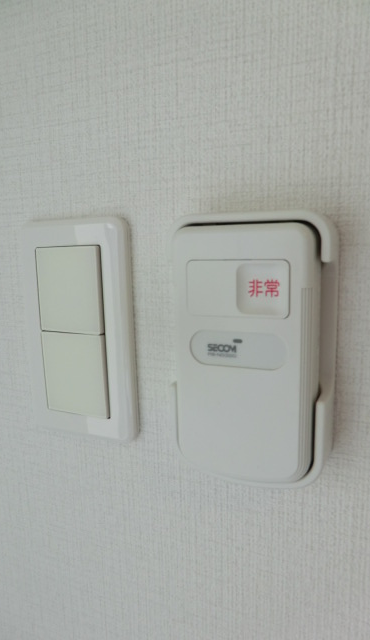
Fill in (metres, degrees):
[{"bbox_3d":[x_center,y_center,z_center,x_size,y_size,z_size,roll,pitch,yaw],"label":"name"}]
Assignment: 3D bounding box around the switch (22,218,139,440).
[{"bbox_3d":[-0.060,0.007,0.238,0.070,0.120,0.010,2,10,23],"label":"switch"}]

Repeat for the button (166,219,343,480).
[{"bbox_3d":[0.027,0.013,0.193,0.070,0.115,0.026,2,10,23],"label":"button"}]

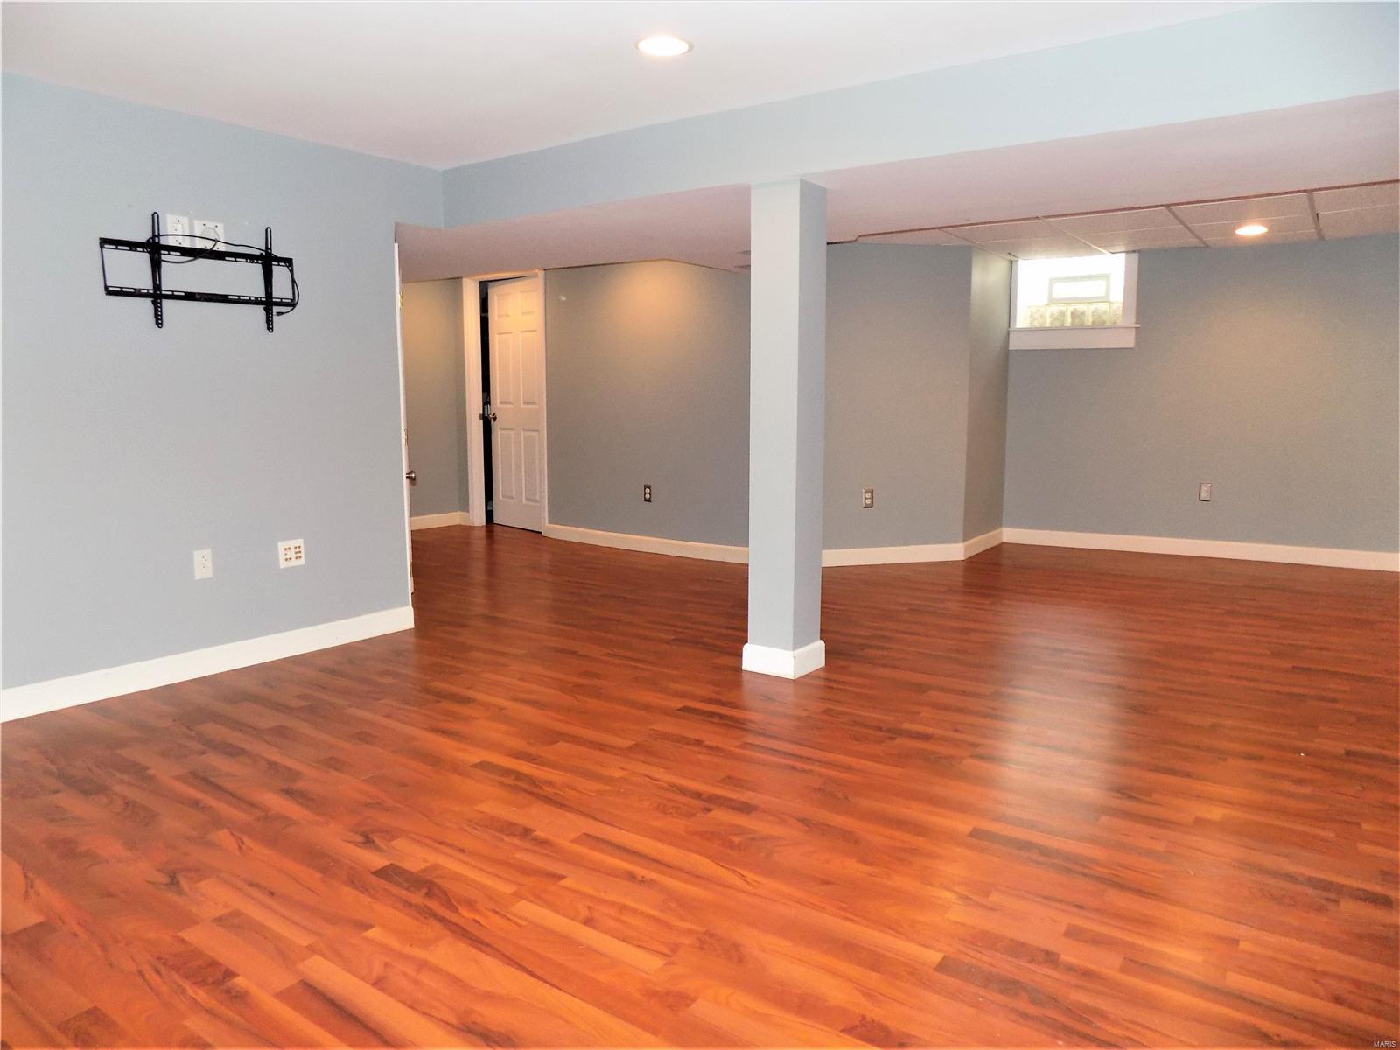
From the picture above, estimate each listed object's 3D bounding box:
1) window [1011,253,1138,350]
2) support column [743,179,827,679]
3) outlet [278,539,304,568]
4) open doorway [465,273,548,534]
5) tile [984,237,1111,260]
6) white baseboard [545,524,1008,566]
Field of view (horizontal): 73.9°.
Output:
[{"bbox_3d":[2.725,-1.614,6.791,0.870,0.655,0.120,5,9,32],"label":"window"},{"bbox_3d":[0.343,-0.351,3.667,0.238,1.881,0.240,5,9,33],"label":"support column"},{"bbox_3d":[-1.742,0.124,3.975,0.010,0.113,0.114,5,9,36],"label":"outlet"},{"bbox_3d":[-1.581,-0.977,7.623,0.935,2.085,0.160,5,9,34],"label":"open doorway"},{"bbox_3d":[2.346,-1.890,6.333,0.631,0.020,0.866,5,9,33],"label":"tile"},{"bbox_3d":[0.467,0.145,6.774,3.649,0.105,1.287,1,7,6],"label":"white baseboard"}]

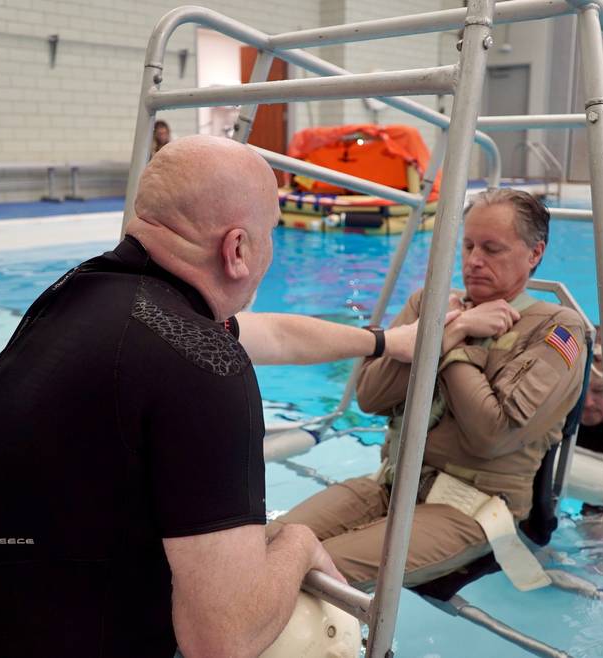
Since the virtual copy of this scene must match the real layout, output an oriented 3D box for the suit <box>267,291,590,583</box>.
[{"bbox_3d":[0.214,0.367,1.708,0.790,0.900,0.560,-10,16,-40],"label":"suit"}]

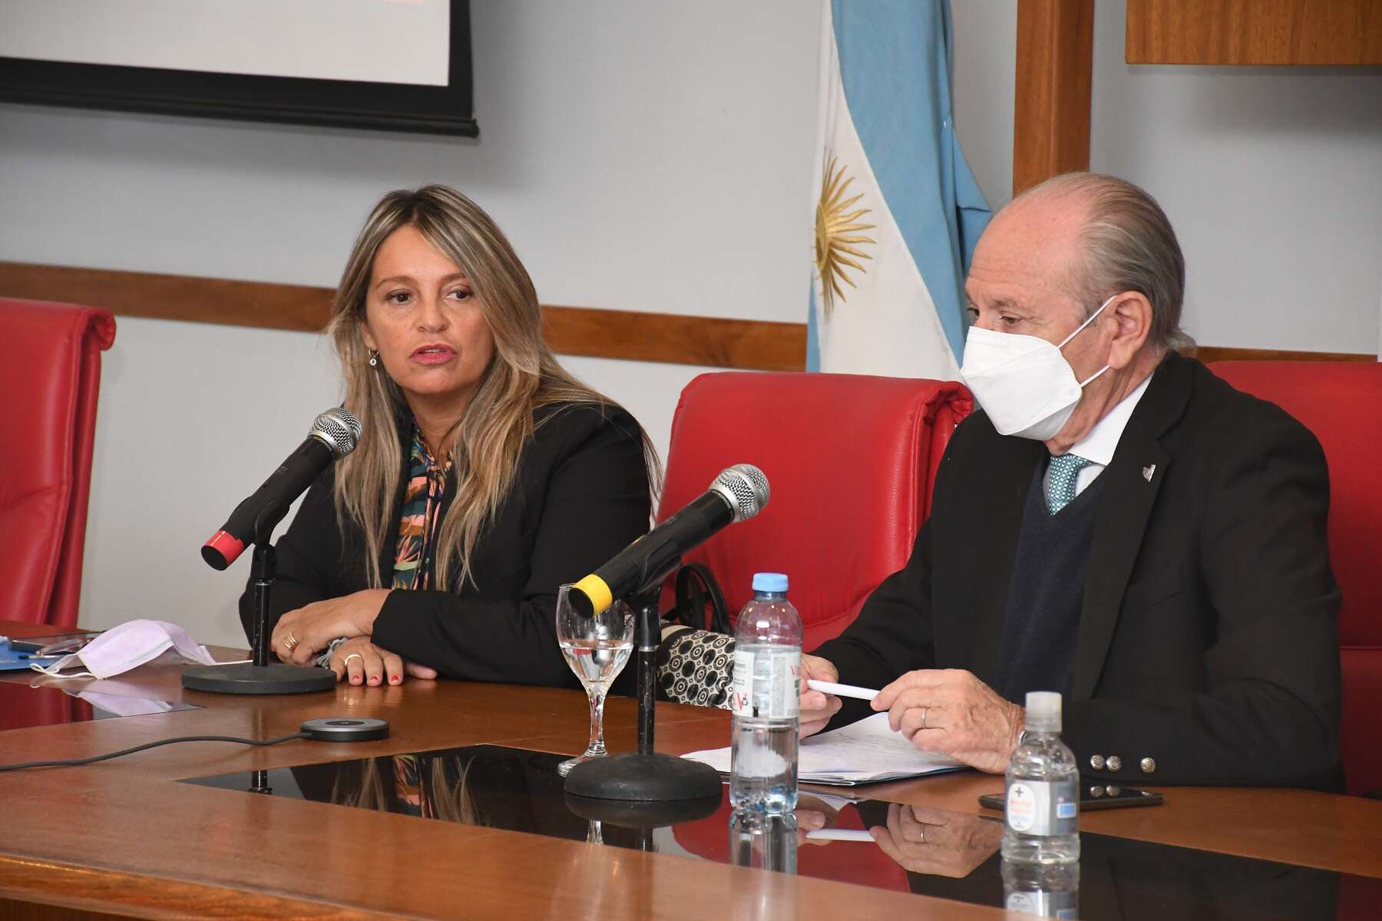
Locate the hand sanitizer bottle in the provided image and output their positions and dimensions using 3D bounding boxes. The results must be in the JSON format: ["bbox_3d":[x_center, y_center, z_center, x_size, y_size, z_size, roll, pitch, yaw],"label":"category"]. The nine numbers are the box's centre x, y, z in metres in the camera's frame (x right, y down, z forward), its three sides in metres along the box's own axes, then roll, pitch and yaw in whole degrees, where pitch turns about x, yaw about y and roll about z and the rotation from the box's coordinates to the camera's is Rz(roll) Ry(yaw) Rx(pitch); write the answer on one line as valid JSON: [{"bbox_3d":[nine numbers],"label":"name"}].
[{"bbox_3d":[0.299,0.270,5.497,0.064,0.141,0.064,1,5,0],"label":"hand sanitizer bottle"}]

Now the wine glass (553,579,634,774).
[{"bbox_3d":[-0.088,0.204,6.035,0.074,0.173,0.074,1,5,0],"label":"wine glass"}]

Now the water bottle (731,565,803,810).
[{"bbox_3d":[0.068,0.208,5.790,0.062,0.211,0.062,1,5,0],"label":"water bottle"}]

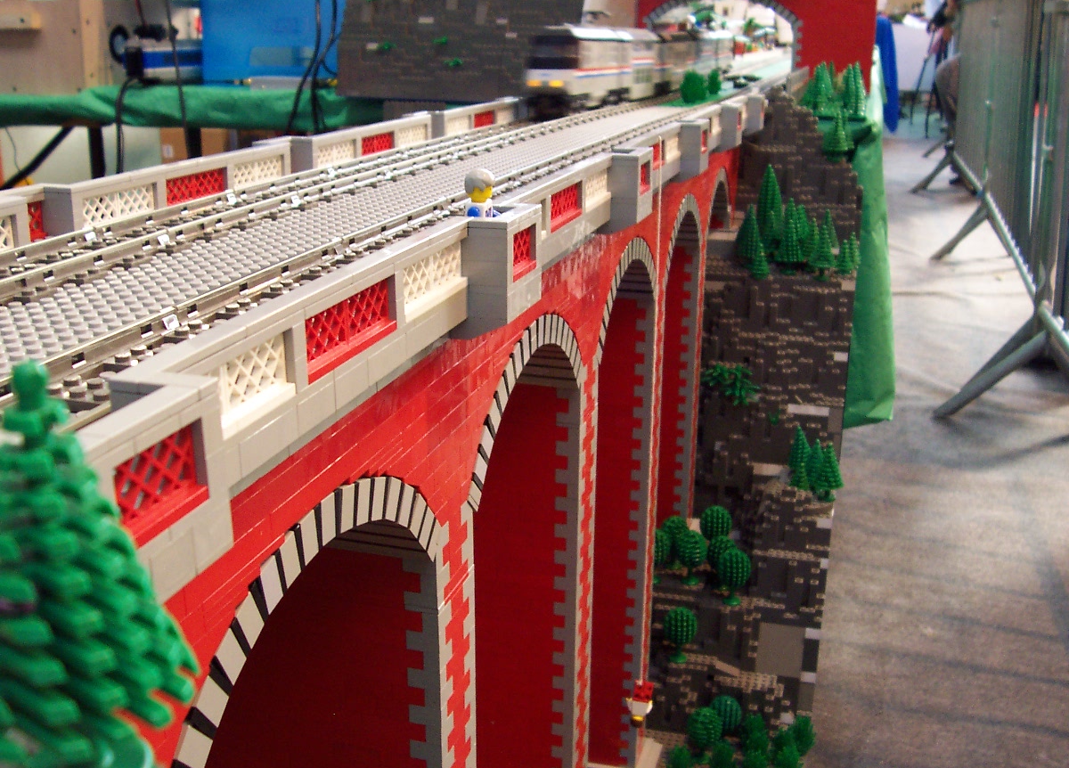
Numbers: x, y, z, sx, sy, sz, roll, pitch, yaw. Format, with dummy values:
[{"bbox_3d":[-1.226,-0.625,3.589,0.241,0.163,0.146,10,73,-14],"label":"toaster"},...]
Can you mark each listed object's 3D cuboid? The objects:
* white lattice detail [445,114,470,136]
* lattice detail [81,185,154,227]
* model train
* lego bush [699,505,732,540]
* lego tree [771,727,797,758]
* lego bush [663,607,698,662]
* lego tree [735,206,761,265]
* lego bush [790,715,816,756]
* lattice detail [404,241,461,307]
[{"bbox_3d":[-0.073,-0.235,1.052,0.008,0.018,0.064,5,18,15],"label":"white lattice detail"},{"bbox_3d":[-0.209,-0.087,0.571,0.009,0.019,0.064,5,18,15],"label":"lattice detail"},{"bbox_3d":[0.208,-0.515,1.801,0.052,0.093,1.408,5,18,15],"label":"model train"},{"bbox_3d":[0.189,0.155,1.193,0.034,0.057,0.034,0,17,0],"label":"lego bush"},{"bbox_3d":[0.230,0.334,1.055,0.026,0.040,0.026,5,18,15],"label":"lego tree"},{"bbox_3d":[0.140,0.241,1.100,0.033,0.052,0.033,5,18,15],"label":"lego bush"},{"bbox_3d":[0.253,-0.175,1.350,0.033,0.065,0.033,5,18,15],"label":"lego tree"},{"bbox_3d":[0.267,0.351,1.140,0.025,0.041,0.025,5,18,15],"label":"lego bush"},{"bbox_3d":[-0.038,-0.039,0.410,0.009,0.019,0.064,5,18,15],"label":"lattice detail"}]

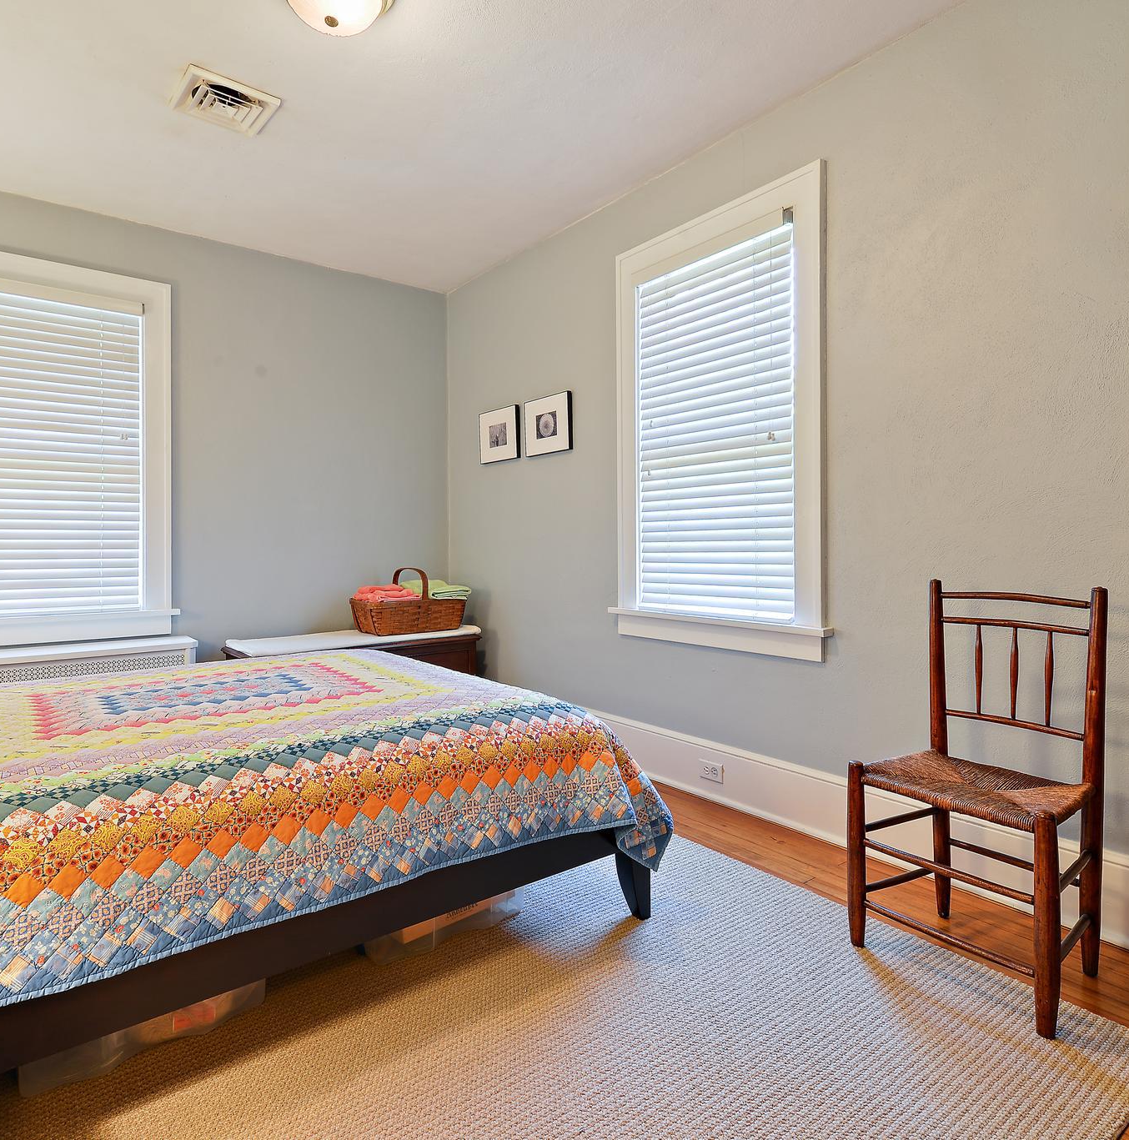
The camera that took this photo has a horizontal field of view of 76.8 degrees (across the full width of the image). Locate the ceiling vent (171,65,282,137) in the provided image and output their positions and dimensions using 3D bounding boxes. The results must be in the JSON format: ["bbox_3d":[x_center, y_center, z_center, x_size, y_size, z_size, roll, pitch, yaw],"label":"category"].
[{"bbox_3d":[-1.121,-1.541,2.357,0.275,0.025,0.270,-2,2,-38],"label":"ceiling vent"}]

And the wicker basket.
[{"bbox_3d":[-0.824,0.156,3.740,0.530,0.325,0.305,-2,2,-38],"label":"wicker basket"}]

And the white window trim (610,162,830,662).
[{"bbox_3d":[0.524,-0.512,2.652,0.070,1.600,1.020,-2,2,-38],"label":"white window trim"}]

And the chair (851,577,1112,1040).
[{"bbox_3d":[0.940,0.469,1.633,0.370,0.865,0.445,-2,2,-38],"label":"chair"}]

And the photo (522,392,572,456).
[{"bbox_3d":[-0.074,-0.691,3.426,0.032,0.268,0.335,-2,2,-38],"label":"photo"}]

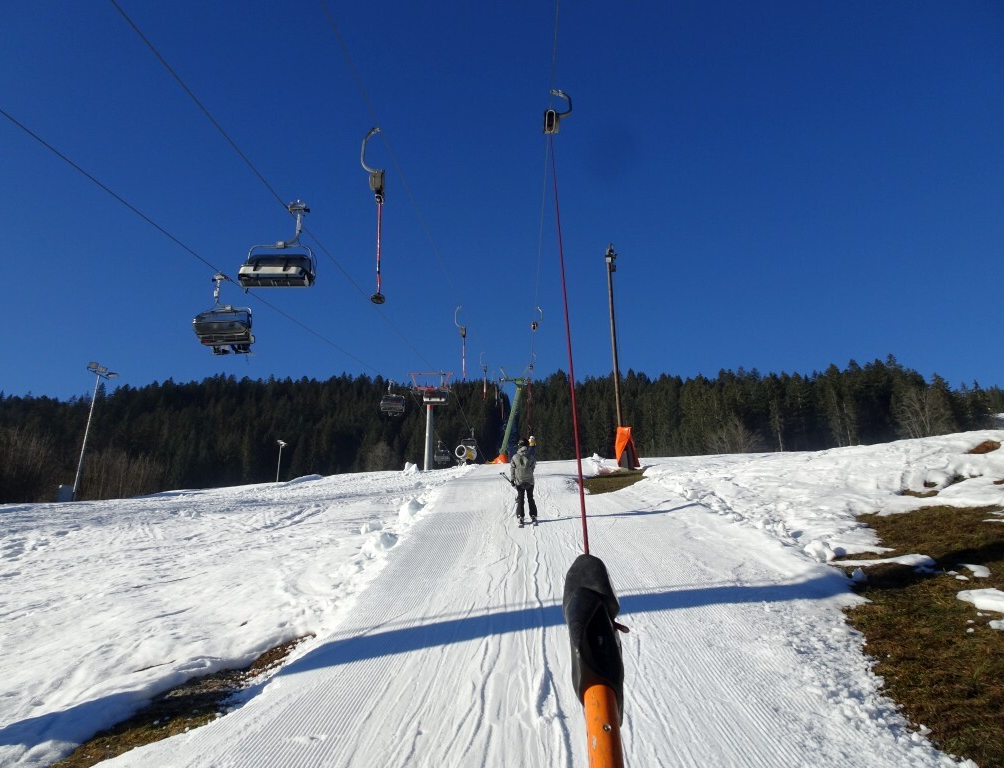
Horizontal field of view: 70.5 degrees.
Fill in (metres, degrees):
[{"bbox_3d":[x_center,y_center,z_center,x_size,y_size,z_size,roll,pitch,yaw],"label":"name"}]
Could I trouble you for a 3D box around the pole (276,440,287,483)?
[{"bbox_3d":[-35.634,13.009,113.548,1.000,8.700,2.100,-5,-20,15],"label":"pole"}]

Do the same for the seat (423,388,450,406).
[{"bbox_3d":[-5.996,1.282,65.000,2.300,1.650,1.500,-1,-20,2],"label":"seat"}]

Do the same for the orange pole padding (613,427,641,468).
[{"bbox_3d":[5.480,2.816,31.000,1.050,1.900,0.800,0,-20,0],"label":"orange pole padding"}]

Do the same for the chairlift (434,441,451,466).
[{"bbox_3d":[-8.601,10.204,103.500,2.350,3.500,1.600,-1,-20,2],"label":"chairlift"}]

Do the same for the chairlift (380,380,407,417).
[{"bbox_3d":[-10.468,1.399,68.500,2.350,3.500,1.600,-1,-20,2],"label":"chairlift"}]

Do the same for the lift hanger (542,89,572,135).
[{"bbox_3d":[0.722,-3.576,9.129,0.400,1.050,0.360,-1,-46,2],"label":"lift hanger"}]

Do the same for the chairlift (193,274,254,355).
[{"bbox_3d":[-11.821,-3.009,30.300,2.350,3.600,1.700,-1,-20,2],"label":"chairlift"}]

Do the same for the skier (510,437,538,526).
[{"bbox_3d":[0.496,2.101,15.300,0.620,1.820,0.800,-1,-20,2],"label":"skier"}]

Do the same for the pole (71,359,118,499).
[{"bbox_3d":[-27.647,2.994,47.414,1.000,9.500,2.200,-5,-20,15],"label":"pole"}]

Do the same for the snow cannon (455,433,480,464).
[{"bbox_3d":[-2.730,5.379,57.000,1.600,2.100,2.000,-17,-25,39],"label":"snow cannon"}]

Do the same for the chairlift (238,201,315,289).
[{"bbox_3d":[-7.432,-4.640,23.559,2.300,3.250,1.500,-1,-20,2],"label":"chairlift"}]

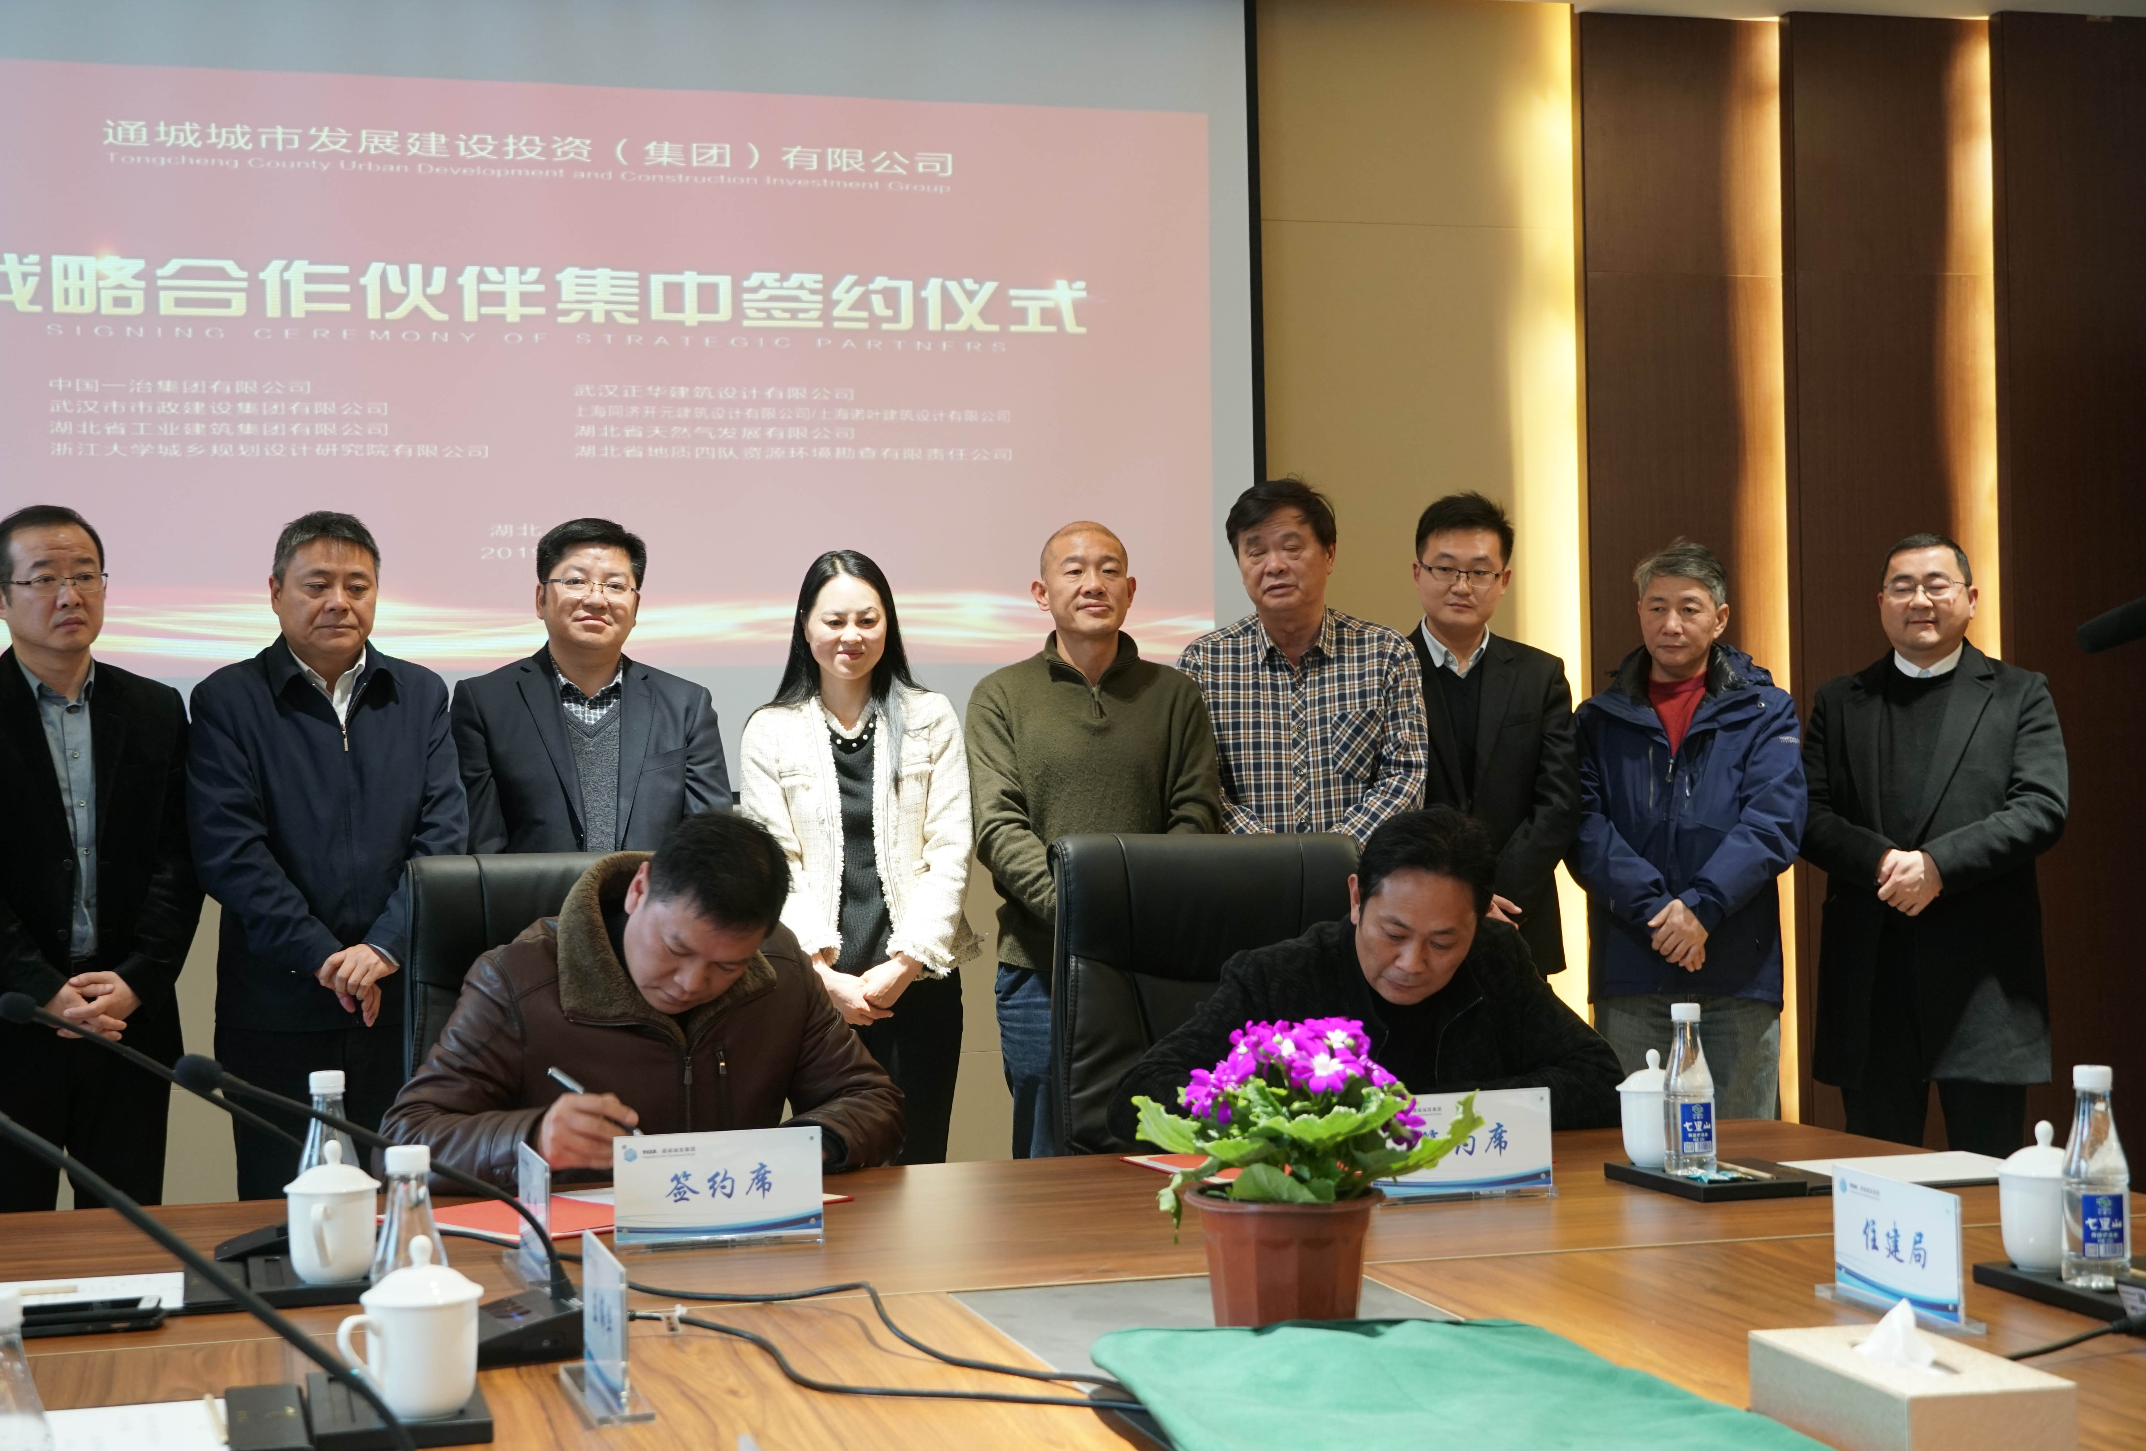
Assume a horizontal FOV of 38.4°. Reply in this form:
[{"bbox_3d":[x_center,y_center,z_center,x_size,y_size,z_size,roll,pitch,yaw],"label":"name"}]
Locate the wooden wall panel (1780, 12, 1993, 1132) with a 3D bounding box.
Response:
[{"bbox_3d":[1.761,-0.115,6.589,0.474,2.781,0.080,-1,-1,-16],"label":"wooden wall panel"}]

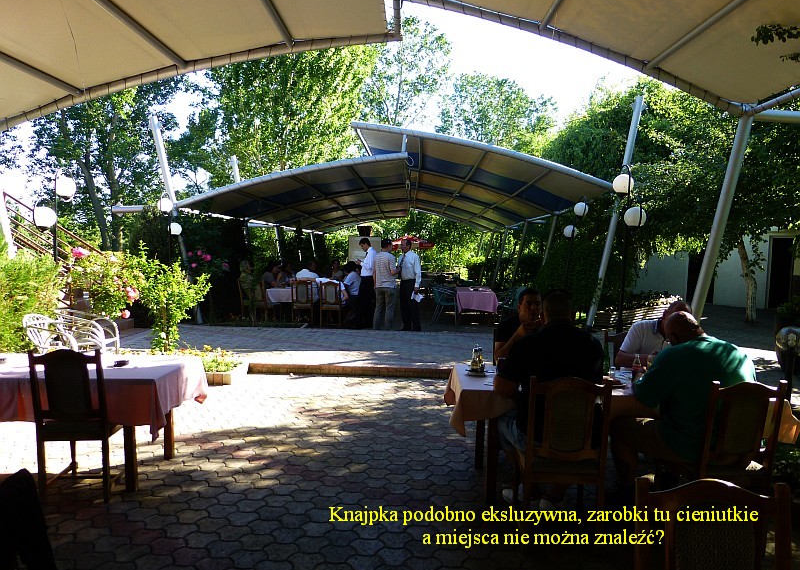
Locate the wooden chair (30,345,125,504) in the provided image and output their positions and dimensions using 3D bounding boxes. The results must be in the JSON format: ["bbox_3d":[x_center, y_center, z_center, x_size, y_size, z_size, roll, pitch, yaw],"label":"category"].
[{"bbox_3d":[-2.085,0.890,3.738,0.470,0.985,0.540,0,3,-2],"label":"wooden chair"}]

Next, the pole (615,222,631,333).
[{"bbox_3d":[3.294,0.074,8.212,0.110,2.000,0.110,1,3,0],"label":"pole"}]

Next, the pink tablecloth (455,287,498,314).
[{"bbox_3d":[1.629,0.328,11.732,0.860,0.400,1.150,1,3,0],"label":"pink tablecloth"}]

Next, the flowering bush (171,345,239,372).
[{"bbox_3d":[-2.470,0.880,7.009,0.720,0.270,0.680,1,3,0],"label":"flowering bush"}]

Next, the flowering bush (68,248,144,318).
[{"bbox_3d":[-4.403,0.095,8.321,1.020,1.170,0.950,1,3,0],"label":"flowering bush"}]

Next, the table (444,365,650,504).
[{"bbox_3d":[1.130,0.998,3.825,1.600,0.760,0.840,0,3,0],"label":"table"}]

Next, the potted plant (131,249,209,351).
[{"bbox_3d":[-3.240,0.250,7.778,1.120,1.590,1.020,0,3,0],"label":"potted plant"}]

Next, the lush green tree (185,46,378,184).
[{"bbox_3d":[-5.469,-5.924,26.729,8.200,11.800,7.800,1,3,0],"label":"lush green tree"}]

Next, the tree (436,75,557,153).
[{"bbox_3d":[6.550,-7.439,37.652,7.800,14.100,7.600,1,3,0],"label":"tree"}]

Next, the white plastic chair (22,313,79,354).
[{"bbox_3d":[-4.170,0.777,6.907,0.640,0.840,0.580,0,3,-2],"label":"white plastic chair"}]

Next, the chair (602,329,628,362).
[{"bbox_3d":[1.880,0.861,4.278,0.470,0.980,0.530,0,3,0],"label":"chair"}]

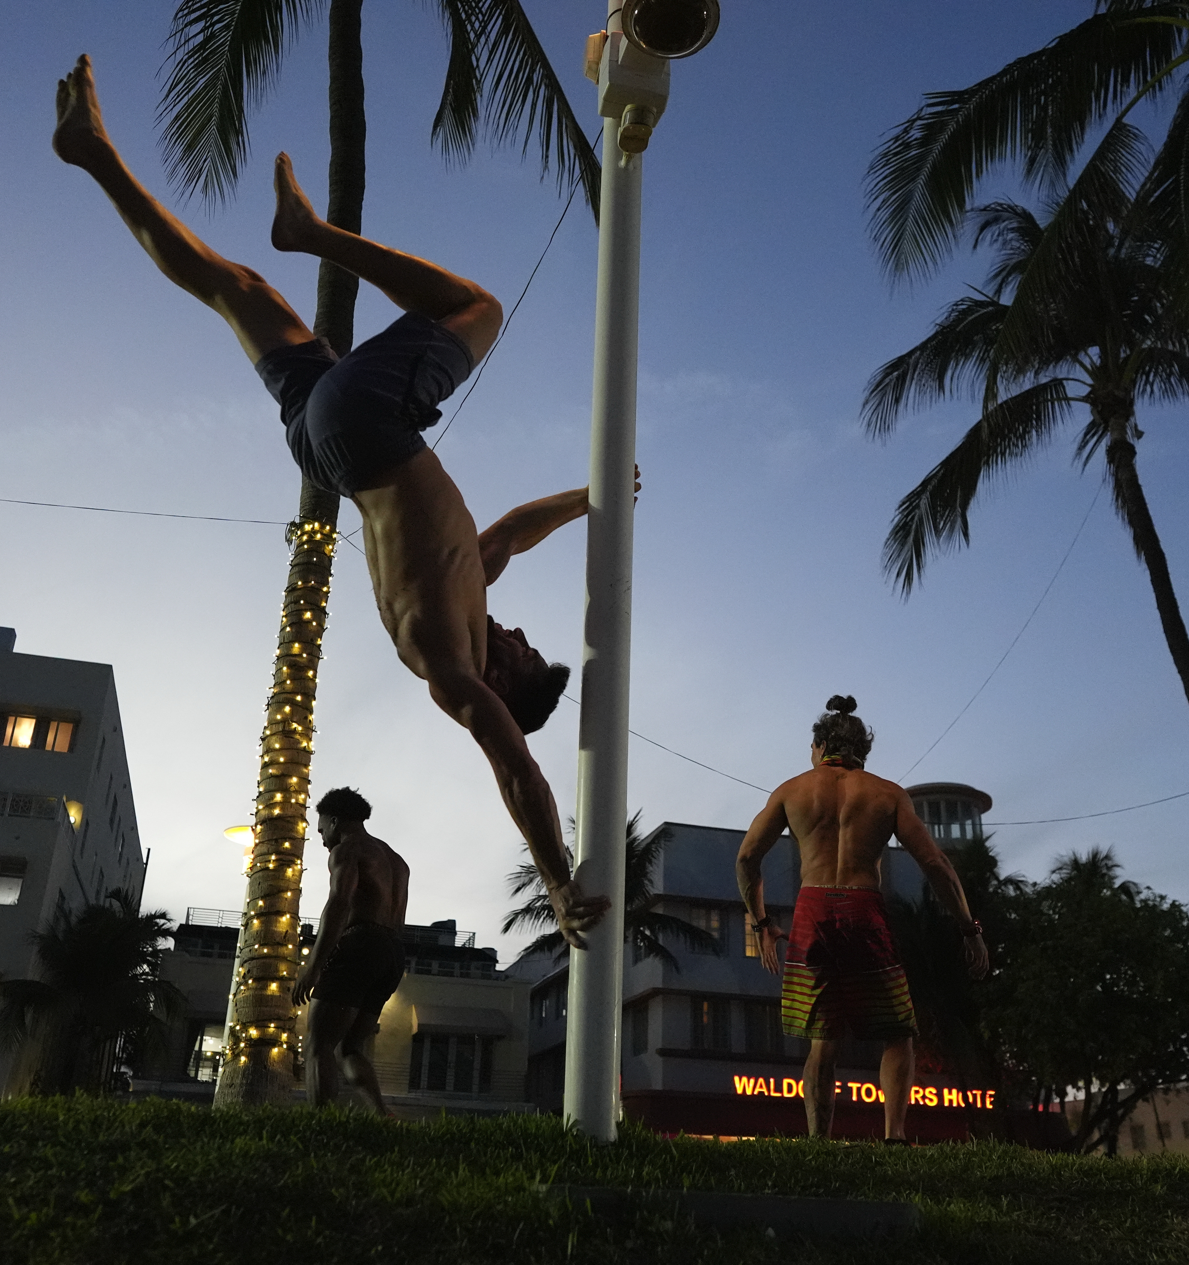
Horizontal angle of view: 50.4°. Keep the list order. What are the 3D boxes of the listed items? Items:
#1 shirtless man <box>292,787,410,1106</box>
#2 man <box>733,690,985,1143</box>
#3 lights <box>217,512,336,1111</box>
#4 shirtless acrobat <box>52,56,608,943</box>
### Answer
[{"bbox_3d":[-1.270,1.684,6.772,0.550,1.760,0.580,-18,-29,41],"label":"shirtless man"},{"bbox_3d":[1.040,1.131,5.206,1.000,1.840,0.420,-1,-22,7],"label":"man"},{"bbox_3d":[-1.853,0.931,7.607,0.460,3.600,0.460,0,-21,-1],"label":"lights"},{"bbox_3d":[-0.500,-0.352,2.780,0.750,2.050,0.620,-30,5,-6],"label":"shirtless acrobat"}]

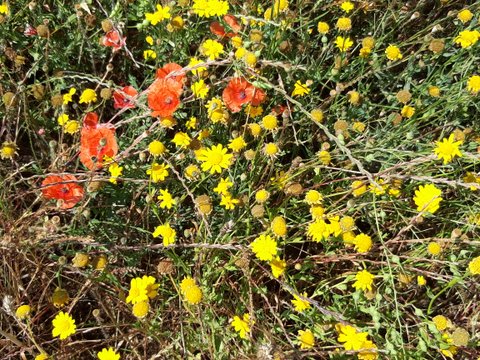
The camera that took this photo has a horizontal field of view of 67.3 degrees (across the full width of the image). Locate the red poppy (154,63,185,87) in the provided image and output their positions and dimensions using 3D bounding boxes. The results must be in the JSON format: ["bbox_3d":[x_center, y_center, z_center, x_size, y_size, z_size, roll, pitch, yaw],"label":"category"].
[{"bbox_3d":[-0.125,-0.182,0.640,0.055,0.030,0.055,0,57,0],"label":"red poppy"}]

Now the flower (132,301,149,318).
[{"bbox_3d":[-0.115,0.150,0.417,0.019,0.013,0.019,2,64,-4],"label":"flower"}]

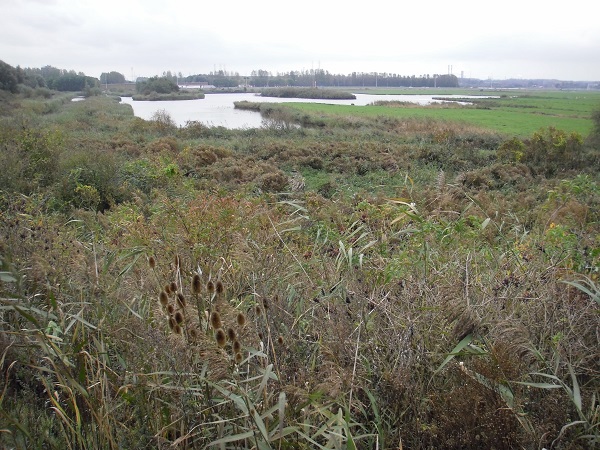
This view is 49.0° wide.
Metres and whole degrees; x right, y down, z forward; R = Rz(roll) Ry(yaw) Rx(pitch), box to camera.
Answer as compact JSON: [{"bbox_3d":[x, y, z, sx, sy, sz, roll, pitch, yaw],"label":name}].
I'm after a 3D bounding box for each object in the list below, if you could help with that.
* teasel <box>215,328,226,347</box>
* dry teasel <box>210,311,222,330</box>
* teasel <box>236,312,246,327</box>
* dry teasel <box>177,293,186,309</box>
[{"bbox_3d":[-0.310,0.446,2.600,0.038,0.074,0.038,-9,12,-8],"label":"teasel"},{"bbox_3d":[-0.329,0.377,2.600,0.037,0.073,0.037,-11,12,-9],"label":"dry teasel"},{"bbox_3d":[-0.233,0.376,2.620,0.032,0.053,0.032,-2,12,-5],"label":"teasel"},{"bbox_3d":[-0.471,0.301,2.620,0.030,0.067,0.030,-22,12,-12],"label":"dry teasel"}]

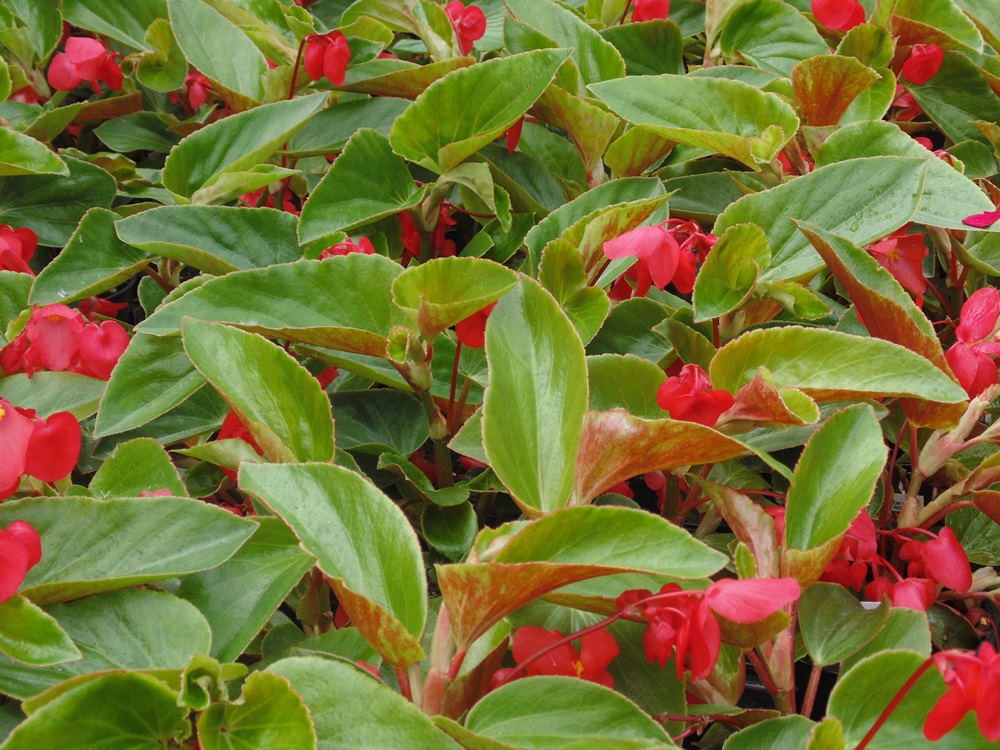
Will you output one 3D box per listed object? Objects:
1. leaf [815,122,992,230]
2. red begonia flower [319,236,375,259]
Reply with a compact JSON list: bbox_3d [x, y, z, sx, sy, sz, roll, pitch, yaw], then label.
[{"bbox_3d":[0.260,-0.126,1.200,0.118,0.022,0.060,13,47,-6],"label":"leaf"},{"bbox_3d":[-0.081,-0.060,0.985,0.034,0.033,0.026,0,35,0],"label":"red begonia flower"}]

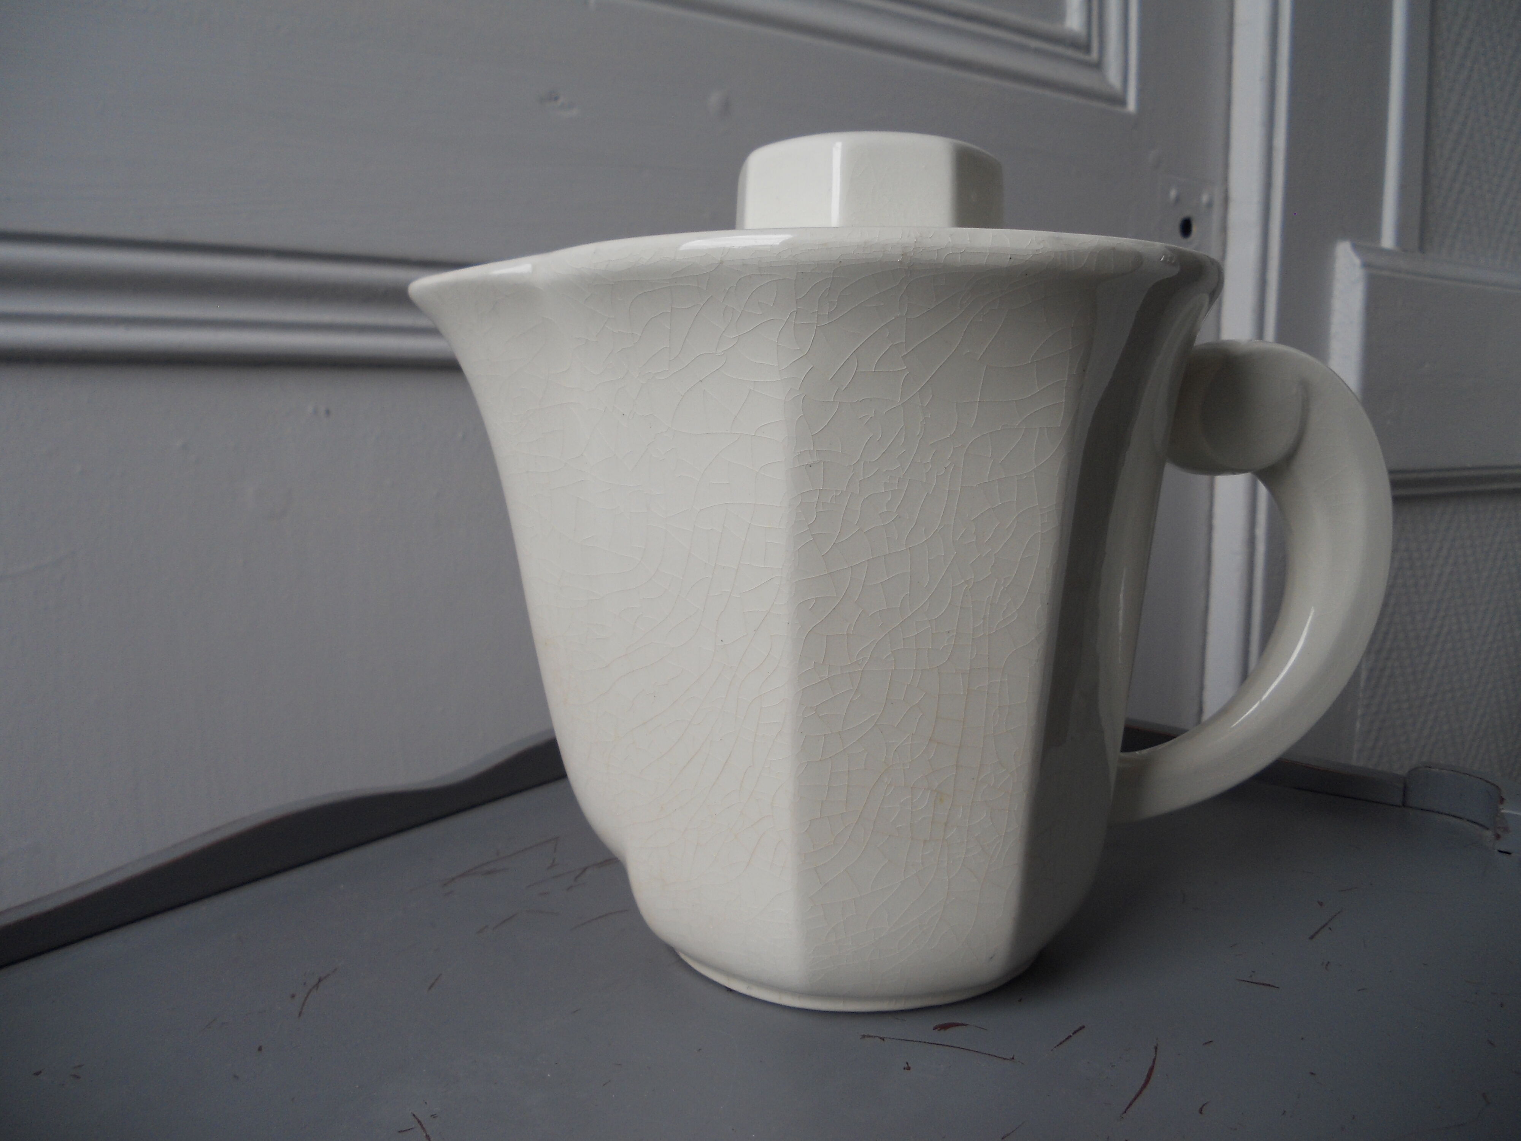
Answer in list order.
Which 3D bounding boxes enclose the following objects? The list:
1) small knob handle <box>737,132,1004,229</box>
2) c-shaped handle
[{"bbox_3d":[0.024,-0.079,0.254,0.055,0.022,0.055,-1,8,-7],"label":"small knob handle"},{"bbox_3d":[0.111,0.003,0.276,0.073,0.112,0.025,-1,8,-7],"label":"c-shaped handle"}]

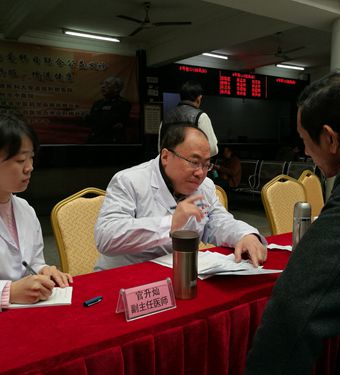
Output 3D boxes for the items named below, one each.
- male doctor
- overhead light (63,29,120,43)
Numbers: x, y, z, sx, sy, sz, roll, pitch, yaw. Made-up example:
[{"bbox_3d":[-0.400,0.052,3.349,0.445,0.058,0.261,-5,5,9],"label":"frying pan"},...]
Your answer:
[{"bbox_3d":[-0.008,0.390,1.692,0.700,1.300,0.720,-5,8,-34],"label":"male doctor"},{"bbox_3d":[-1.577,-3.047,7.833,1.240,0.090,0.100,-5,8,-34],"label":"overhead light"}]

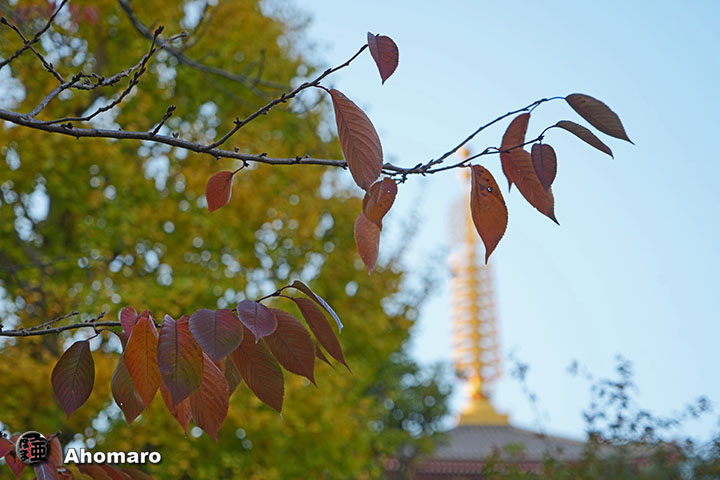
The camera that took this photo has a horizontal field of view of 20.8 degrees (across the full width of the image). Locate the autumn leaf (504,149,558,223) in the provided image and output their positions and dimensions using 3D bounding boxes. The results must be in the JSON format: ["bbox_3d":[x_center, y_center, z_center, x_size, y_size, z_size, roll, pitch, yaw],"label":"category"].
[{"bbox_3d":[0.184,-0.058,2.120,0.039,0.101,0.020,-38,-5,5],"label":"autumn leaf"}]

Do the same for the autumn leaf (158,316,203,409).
[{"bbox_3d":[-0.190,0.129,2.080,0.049,0.100,0.020,4,-20,-5],"label":"autumn leaf"}]

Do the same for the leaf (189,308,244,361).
[{"bbox_3d":[-0.152,0.100,2.070,0.058,0.068,0.020,4,-45,-4],"label":"leaf"}]

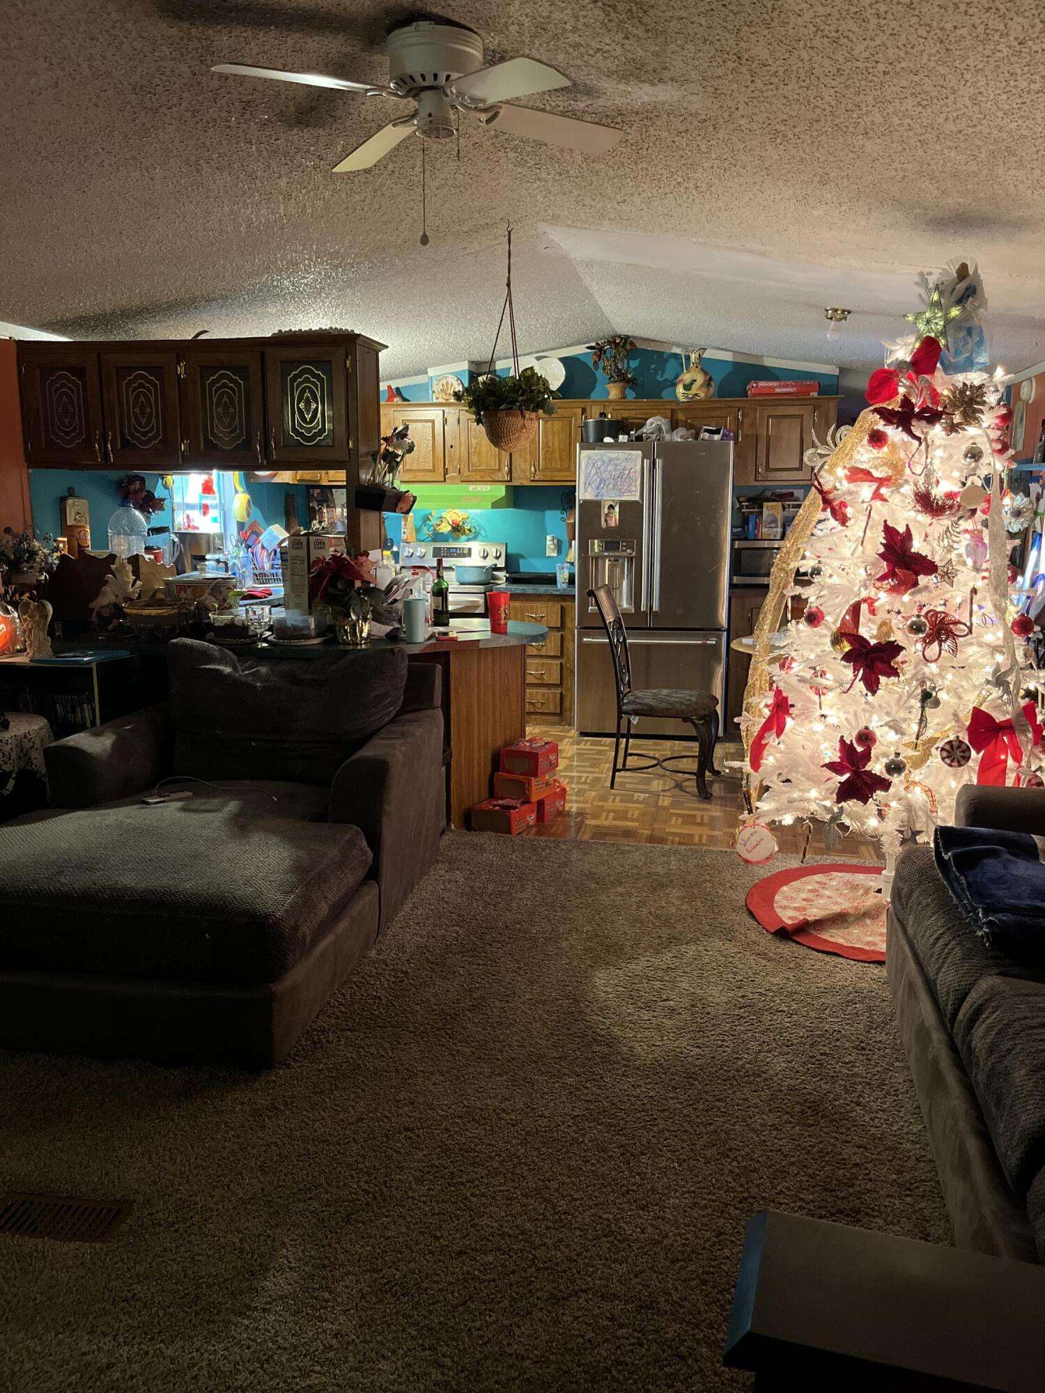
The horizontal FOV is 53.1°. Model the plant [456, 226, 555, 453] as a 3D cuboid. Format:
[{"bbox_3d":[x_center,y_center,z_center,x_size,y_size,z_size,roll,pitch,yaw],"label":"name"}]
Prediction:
[{"bbox_3d":[-0.064,-1.350,3.981,0.388,0.827,0.368,2,11,10],"label":"plant"}]

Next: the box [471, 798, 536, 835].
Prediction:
[{"bbox_3d":[-0.076,0.528,4.643,0.200,0.107,0.220,6,12,29],"label":"box"}]

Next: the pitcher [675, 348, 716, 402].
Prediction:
[{"bbox_3d":[1.062,-1.968,6.426,0.238,0.309,0.220,2,11,10],"label":"pitcher"}]

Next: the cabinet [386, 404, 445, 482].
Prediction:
[{"bbox_3d":[-0.668,-1.694,7.085,0.404,0.509,0.310,2,11,10],"label":"cabinet"}]

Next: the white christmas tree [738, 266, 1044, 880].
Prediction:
[{"bbox_3d":[1.261,-0.314,3.540,1.040,2.146,1.040,2,11,10],"label":"white christmas tree"}]

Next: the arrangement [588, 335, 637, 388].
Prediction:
[{"bbox_3d":[0.563,-2.084,6.571,0.301,0.335,0.270,2,11,10],"label":"arrangement"}]

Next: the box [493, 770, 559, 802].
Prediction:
[{"bbox_3d":[0.017,0.392,4.777,0.197,0.110,0.222,6,12,29],"label":"box"}]

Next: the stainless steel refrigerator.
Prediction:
[{"bbox_3d":[0.835,-0.676,6.602,0.910,1.775,0.780,2,11,10],"label":"stainless steel refrigerator"}]

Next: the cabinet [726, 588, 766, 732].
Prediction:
[{"bbox_3d":[1.593,-0.239,6.587,0.580,0.920,0.610,2,11,10],"label":"cabinet"}]

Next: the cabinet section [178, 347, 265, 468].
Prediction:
[{"bbox_3d":[-1.276,-1.270,4.664,0.389,0.509,0.303,2,10,9],"label":"cabinet section"}]

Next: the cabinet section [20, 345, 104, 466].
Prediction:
[{"bbox_3d":[-2.015,-1.307,4.780,0.404,0.522,0.303,2,10,9],"label":"cabinet section"}]

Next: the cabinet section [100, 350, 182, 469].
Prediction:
[{"bbox_3d":[-1.647,-1.284,4.723,0.384,0.511,0.303,2,10,9],"label":"cabinet section"}]

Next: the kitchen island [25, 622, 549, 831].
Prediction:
[{"bbox_3d":[-0.957,0.123,4.694,2.190,0.890,1.000,2,11,10],"label":"kitchen island"}]

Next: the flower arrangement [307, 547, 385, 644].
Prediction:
[{"bbox_3d":[-0.682,-0.390,4.100,0.280,0.365,0.280,2,11,10],"label":"flower arrangement"}]

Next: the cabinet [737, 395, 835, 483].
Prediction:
[{"bbox_3d":[1.673,-1.611,6.652,0.605,0.520,0.310,2,11,10],"label":"cabinet"}]

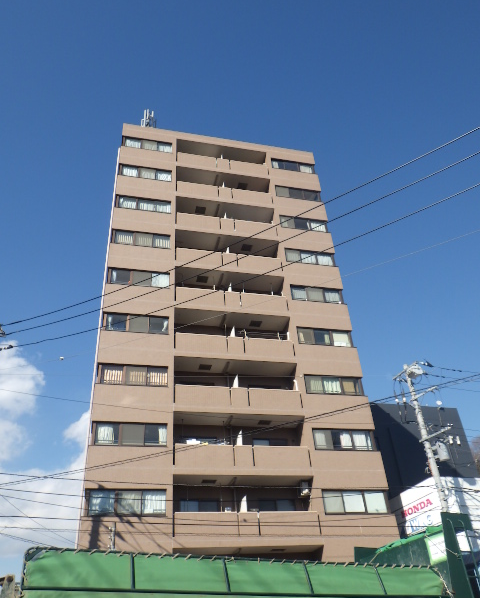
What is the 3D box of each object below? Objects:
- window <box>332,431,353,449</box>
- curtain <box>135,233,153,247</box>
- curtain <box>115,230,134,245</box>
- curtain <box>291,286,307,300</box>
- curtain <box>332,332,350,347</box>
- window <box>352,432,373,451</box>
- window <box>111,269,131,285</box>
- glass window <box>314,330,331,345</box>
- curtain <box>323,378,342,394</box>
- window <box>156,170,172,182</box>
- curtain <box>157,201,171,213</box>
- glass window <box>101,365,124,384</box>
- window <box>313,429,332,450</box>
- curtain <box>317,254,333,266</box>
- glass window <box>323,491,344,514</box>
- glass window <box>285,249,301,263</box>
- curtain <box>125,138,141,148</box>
[{"bbox_3d":[4.962,6.831,25.017,0.996,0.985,0.080,5,-37,-13],"label":"window"},{"bbox_3d":[-5.468,-3.248,29.575,0.987,0.985,0.100,5,-37,-13],"label":"curtain"},{"bbox_3d":[-6.437,-3.372,28.831,0.995,0.951,0.120,5,-38,-13],"label":"curtain"},{"bbox_3d":[3.443,-0.286,29.864,0.982,0.985,0.080,5,-37,-13],"label":"curtain"},{"bbox_3d":[5.651,2.255,28.823,0.970,0.980,0.100,5,-37,-13],"label":"curtain"},{"bbox_3d":[5.868,6.760,24.620,0.919,0.936,0.100,5,-38,-13],"label":"window"},{"bbox_3d":[-6.346,-1.123,27.608,1.059,0.985,0.080,5,-37,-13],"label":"window"},{"bbox_3d":[4.548,2.169,28.257,0.940,1.020,0.080,5,-37,-13],"label":"glass window"},{"bbox_3d":[4.718,4.423,26.369,0.923,0.883,0.100,5,-37,-13],"label":"curtain"},{"bbox_3d":[-4.839,-7.916,33.184,0.980,0.980,0.100,5,-37,-13],"label":"window"},{"bbox_3d":[-4.673,-5.589,31.624,0.900,0.920,0.120,5,-37,-13],"label":"curtain"},{"bbox_3d":[-5.846,3.499,23.749,0.938,0.888,0.120,5,-38,-13],"label":"glass window"},{"bbox_3d":[3.987,6.714,24.633,0.970,1.020,0.080,5,-37,-13],"label":"window"},{"bbox_3d":[5.260,-2.459,32.227,0.960,0.920,0.120,5,-37,-13],"label":"curtain"},{"bbox_3d":[4.185,9.028,22.929,0.990,1.020,0.080,5,-37,-13],"label":"glass window"},{"bbox_3d":[3.220,-2.553,31.076,0.898,0.837,0.120,5,-38,-13],"label":"glass window"},{"bbox_3d":[-7.076,-10.312,34.362,1.020,1.020,0.080,5,-37,-13],"label":"curtain"}]

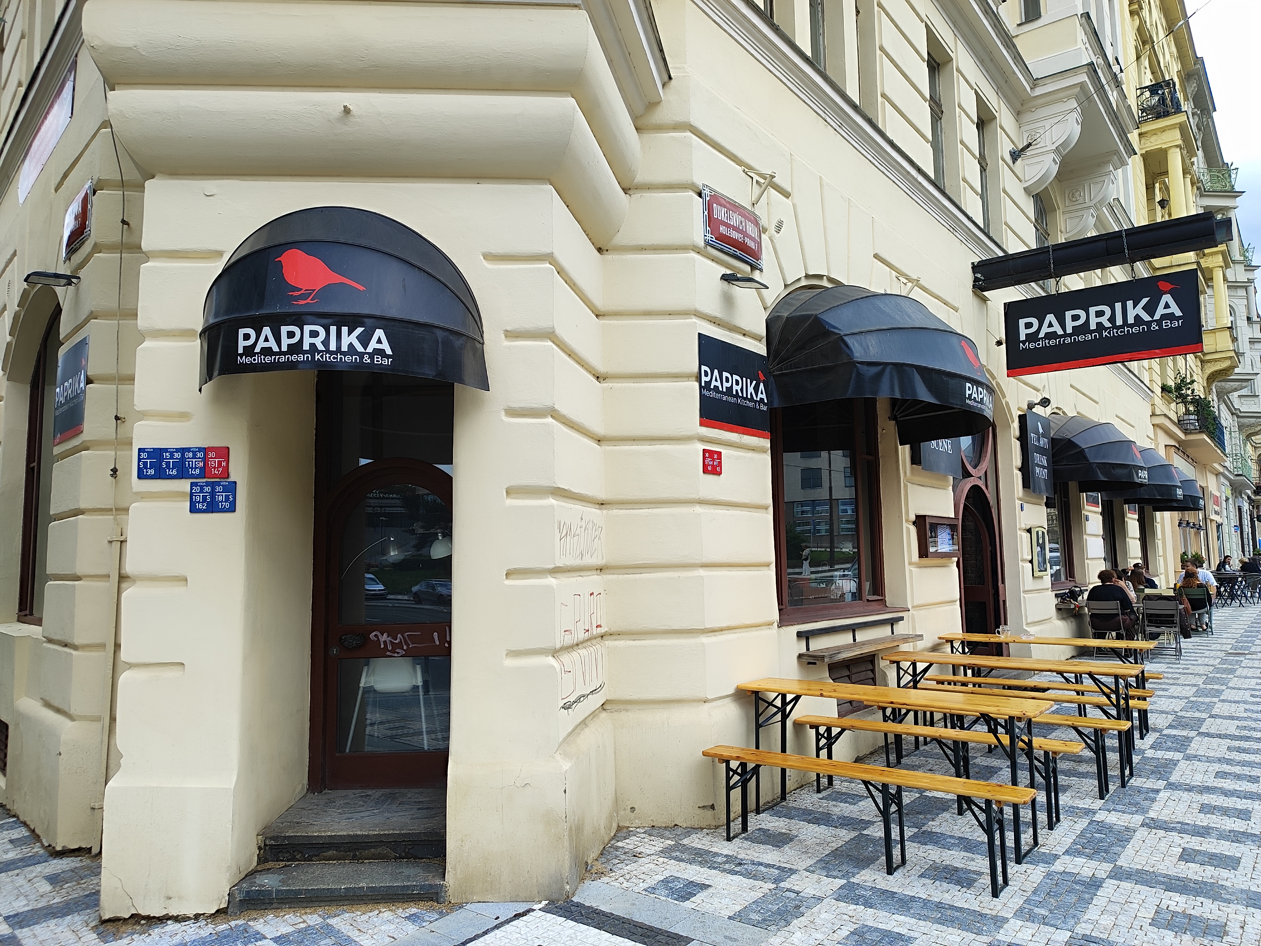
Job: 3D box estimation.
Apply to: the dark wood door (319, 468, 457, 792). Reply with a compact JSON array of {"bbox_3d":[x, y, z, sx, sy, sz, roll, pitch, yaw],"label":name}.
[{"bbox_3d":[-1.443,0.927,5.490,0.980,2.040,0.100,-1,-6,-3],"label":"dark wood door"}]

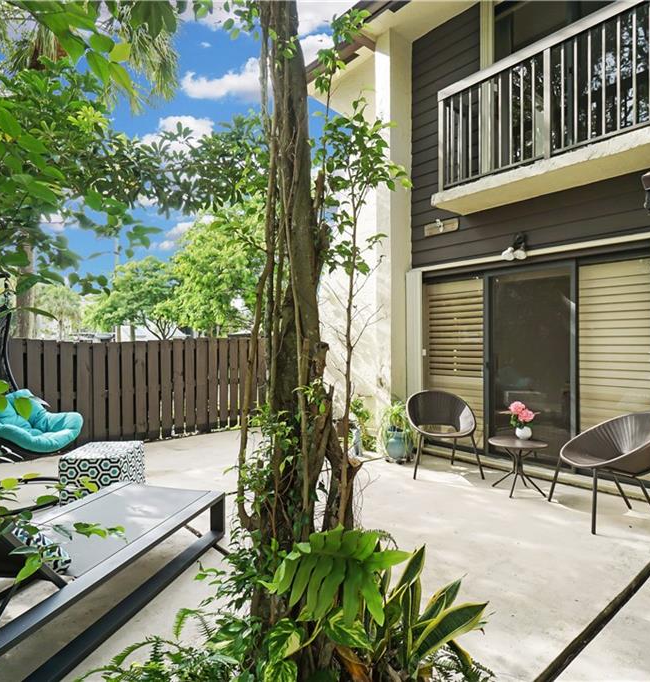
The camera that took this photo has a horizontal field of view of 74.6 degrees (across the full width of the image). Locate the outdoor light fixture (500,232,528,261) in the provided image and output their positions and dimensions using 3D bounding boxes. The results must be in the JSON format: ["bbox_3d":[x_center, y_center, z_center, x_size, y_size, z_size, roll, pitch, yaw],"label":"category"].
[{"bbox_3d":[1.945,-0.970,4.377,0.230,0.270,0.260,0,0,-42],"label":"outdoor light fixture"}]

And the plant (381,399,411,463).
[{"bbox_3d":[0.830,1.020,4.952,0.360,0.710,0.360,0,0,0],"label":"plant"}]

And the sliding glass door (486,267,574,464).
[{"bbox_3d":[2.107,0.239,4.442,0.070,2.020,0.920,0,0,-42],"label":"sliding glass door"}]

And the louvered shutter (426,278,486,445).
[{"bbox_3d":[1.541,0.268,5.144,0.060,1.970,0.790,0,0,-42],"label":"louvered shutter"}]

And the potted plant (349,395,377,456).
[{"bbox_3d":[0.460,1.013,5.202,0.360,0.720,0.360,0,0,-42],"label":"potted plant"}]

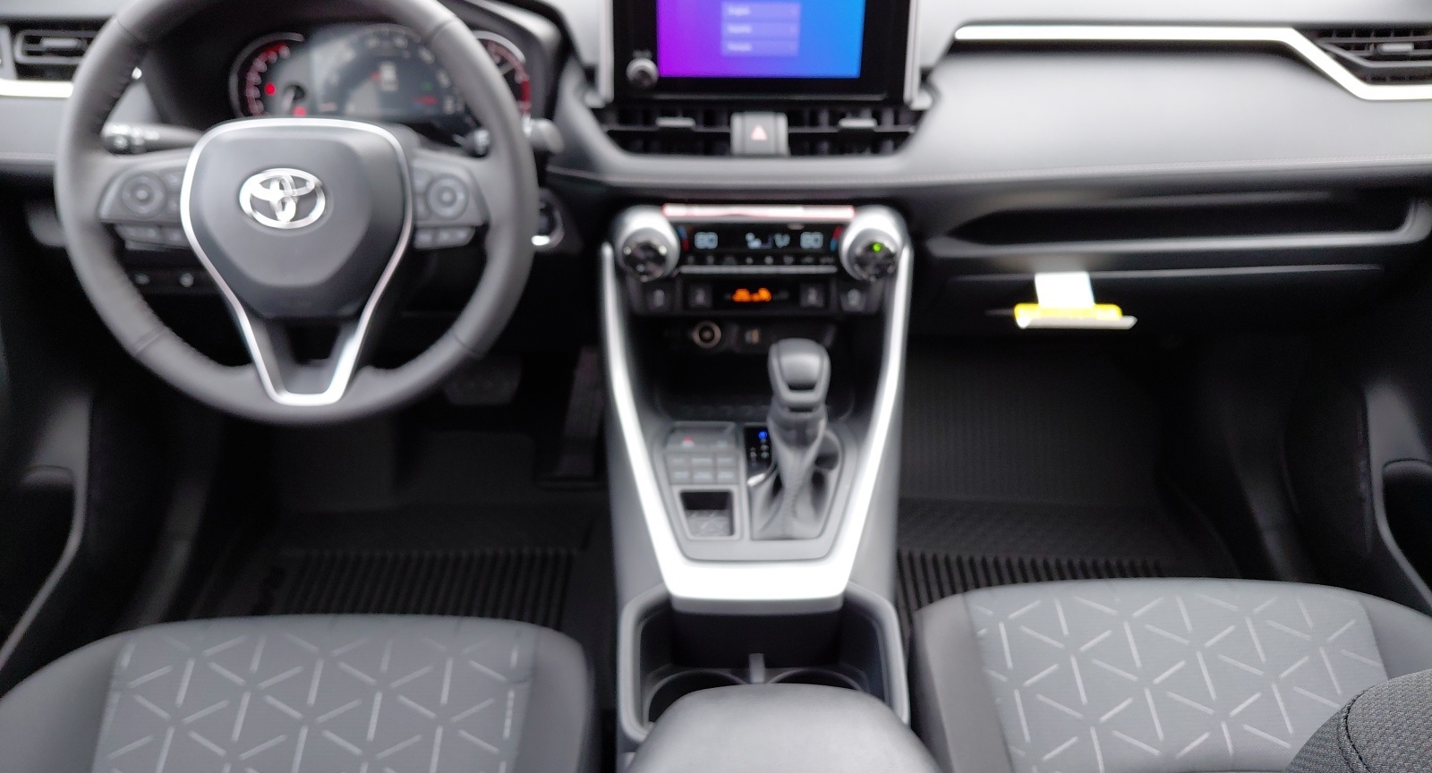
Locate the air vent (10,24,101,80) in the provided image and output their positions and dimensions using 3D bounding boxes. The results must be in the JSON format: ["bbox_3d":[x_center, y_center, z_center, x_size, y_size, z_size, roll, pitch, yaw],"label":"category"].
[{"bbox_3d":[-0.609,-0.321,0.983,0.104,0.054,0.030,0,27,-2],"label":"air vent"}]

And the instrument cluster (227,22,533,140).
[{"bbox_3d":[-0.323,-0.296,1.005,0.288,0.115,0.045,-1,19,-3],"label":"instrument cluster"}]

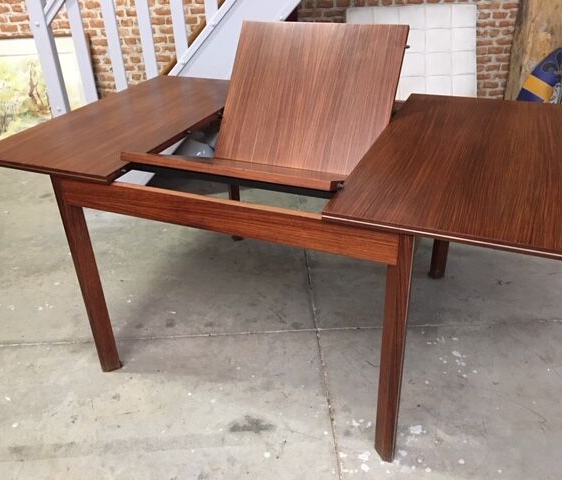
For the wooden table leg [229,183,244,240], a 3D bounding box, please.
[{"bbox_3d":[-0.221,-0.318,2.375,0.061,0.720,0.059,10,33,21],"label":"wooden table leg"}]

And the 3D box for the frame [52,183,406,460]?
[{"bbox_3d":[-0.150,0.204,1.486,0.989,0.720,0.064,10,33,21],"label":"frame"}]

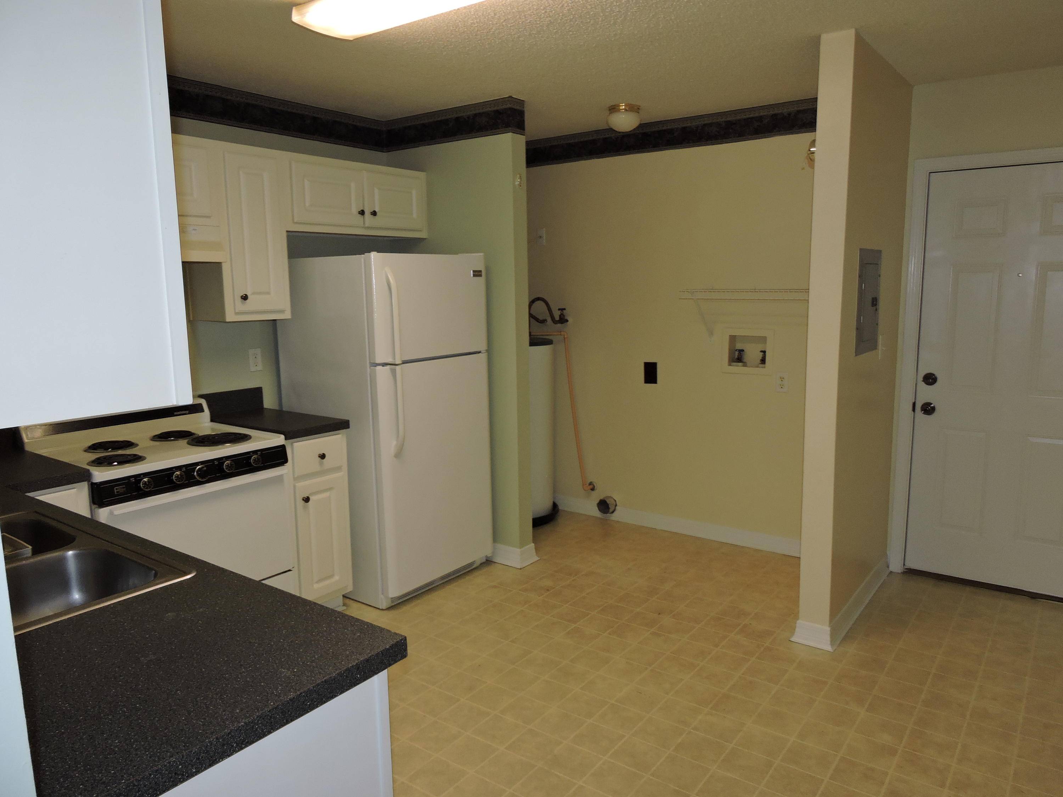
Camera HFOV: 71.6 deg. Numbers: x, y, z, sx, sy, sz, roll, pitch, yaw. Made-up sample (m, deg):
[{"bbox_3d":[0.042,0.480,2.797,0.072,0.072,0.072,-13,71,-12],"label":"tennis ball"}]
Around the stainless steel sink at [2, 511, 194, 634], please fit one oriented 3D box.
[{"bbox_3d":[-1.237,0.477,1.673,0.845,0.183,0.565,5,11,37],"label":"stainless steel sink"}]

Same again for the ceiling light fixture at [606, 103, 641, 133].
[{"bbox_3d":[0.490,-1.469,3.890,0.180,0.130,0.180,-1,9,0],"label":"ceiling light fixture"}]

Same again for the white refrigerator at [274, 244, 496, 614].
[{"bbox_3d":[-0.742,0.116,3.870,0.760,1.685,0.755,5,11,37],"label":"white refrigerator"}]

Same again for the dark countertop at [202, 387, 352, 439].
[{"bbox_3d":[-1.226,0.073,3.542,0.655,0.140,0.345,5,11,37],"label":"dark countertop"}]

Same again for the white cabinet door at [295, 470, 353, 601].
[{"bbox_3d":[-0.974,0.634,3.425,0.022,0.585,0.262,5,11,37],"label":"white cabinet door"}]

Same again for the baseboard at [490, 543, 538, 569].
[{"bbox_3d":[-0.110,0.862,4.140,0.278,0.105,0.155,5,11,37],"label":"baseboard"}]

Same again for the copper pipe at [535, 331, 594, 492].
[{"bbox_3d":[0.185,0.085,4.785,0.320,1.055,0.290,5,11,37],"label":"copper pipe"}]

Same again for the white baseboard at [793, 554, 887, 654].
[{"bbox_3d":[1.496,0.928,3.509,0.184,0.100,1.040,5,11,37],"label":"white baseboard"}]

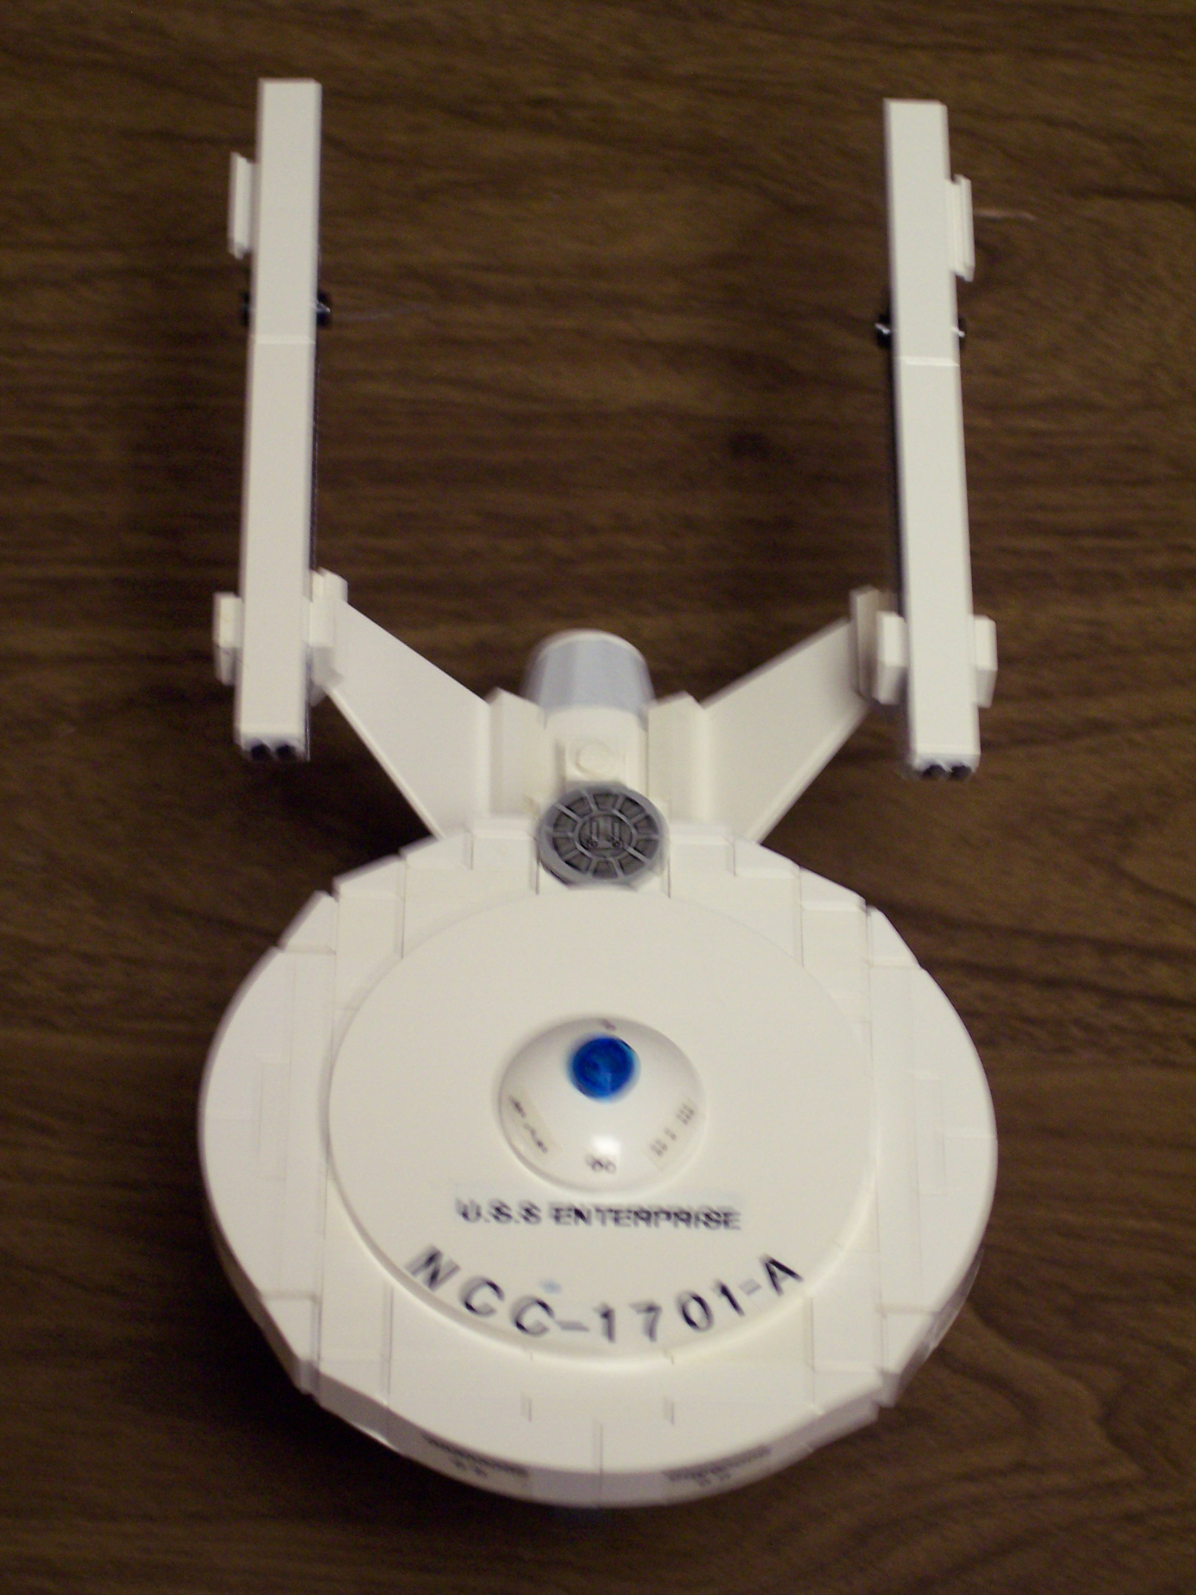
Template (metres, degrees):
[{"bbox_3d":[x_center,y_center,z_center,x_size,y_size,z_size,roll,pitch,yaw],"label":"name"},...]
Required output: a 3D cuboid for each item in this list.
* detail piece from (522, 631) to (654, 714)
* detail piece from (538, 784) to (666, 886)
[{"bbox_3d":[-0.001,-0.013,0.725,0.017,0.017,0.014,1,54,-1],"label":"detail piece"},{"bbox_3d":[0.001,0.006,0.654,0.016,0.004,0.016,1,54,-1],"label":"detail piece"}]

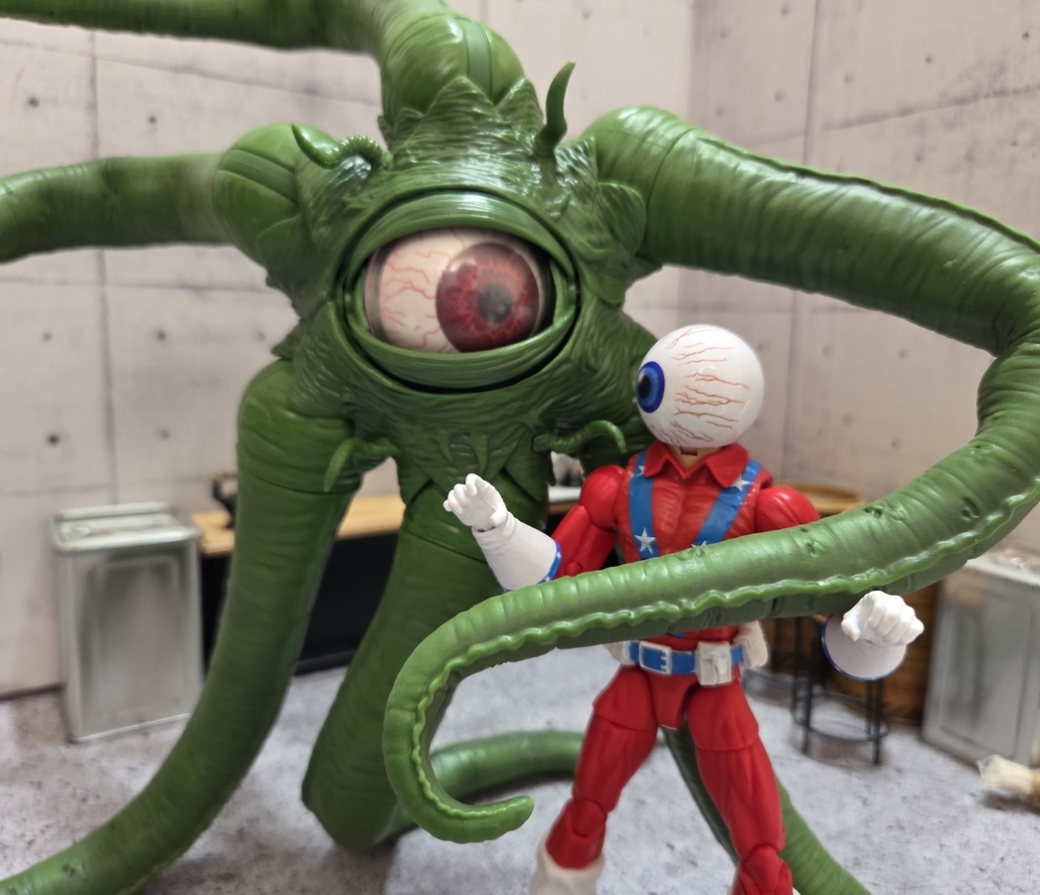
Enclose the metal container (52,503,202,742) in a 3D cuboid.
[{"bbox_3d":[-0.155,0.066,0.315,0.047,0.075,0.047,-4,12,-32],"label":"metal container"}]

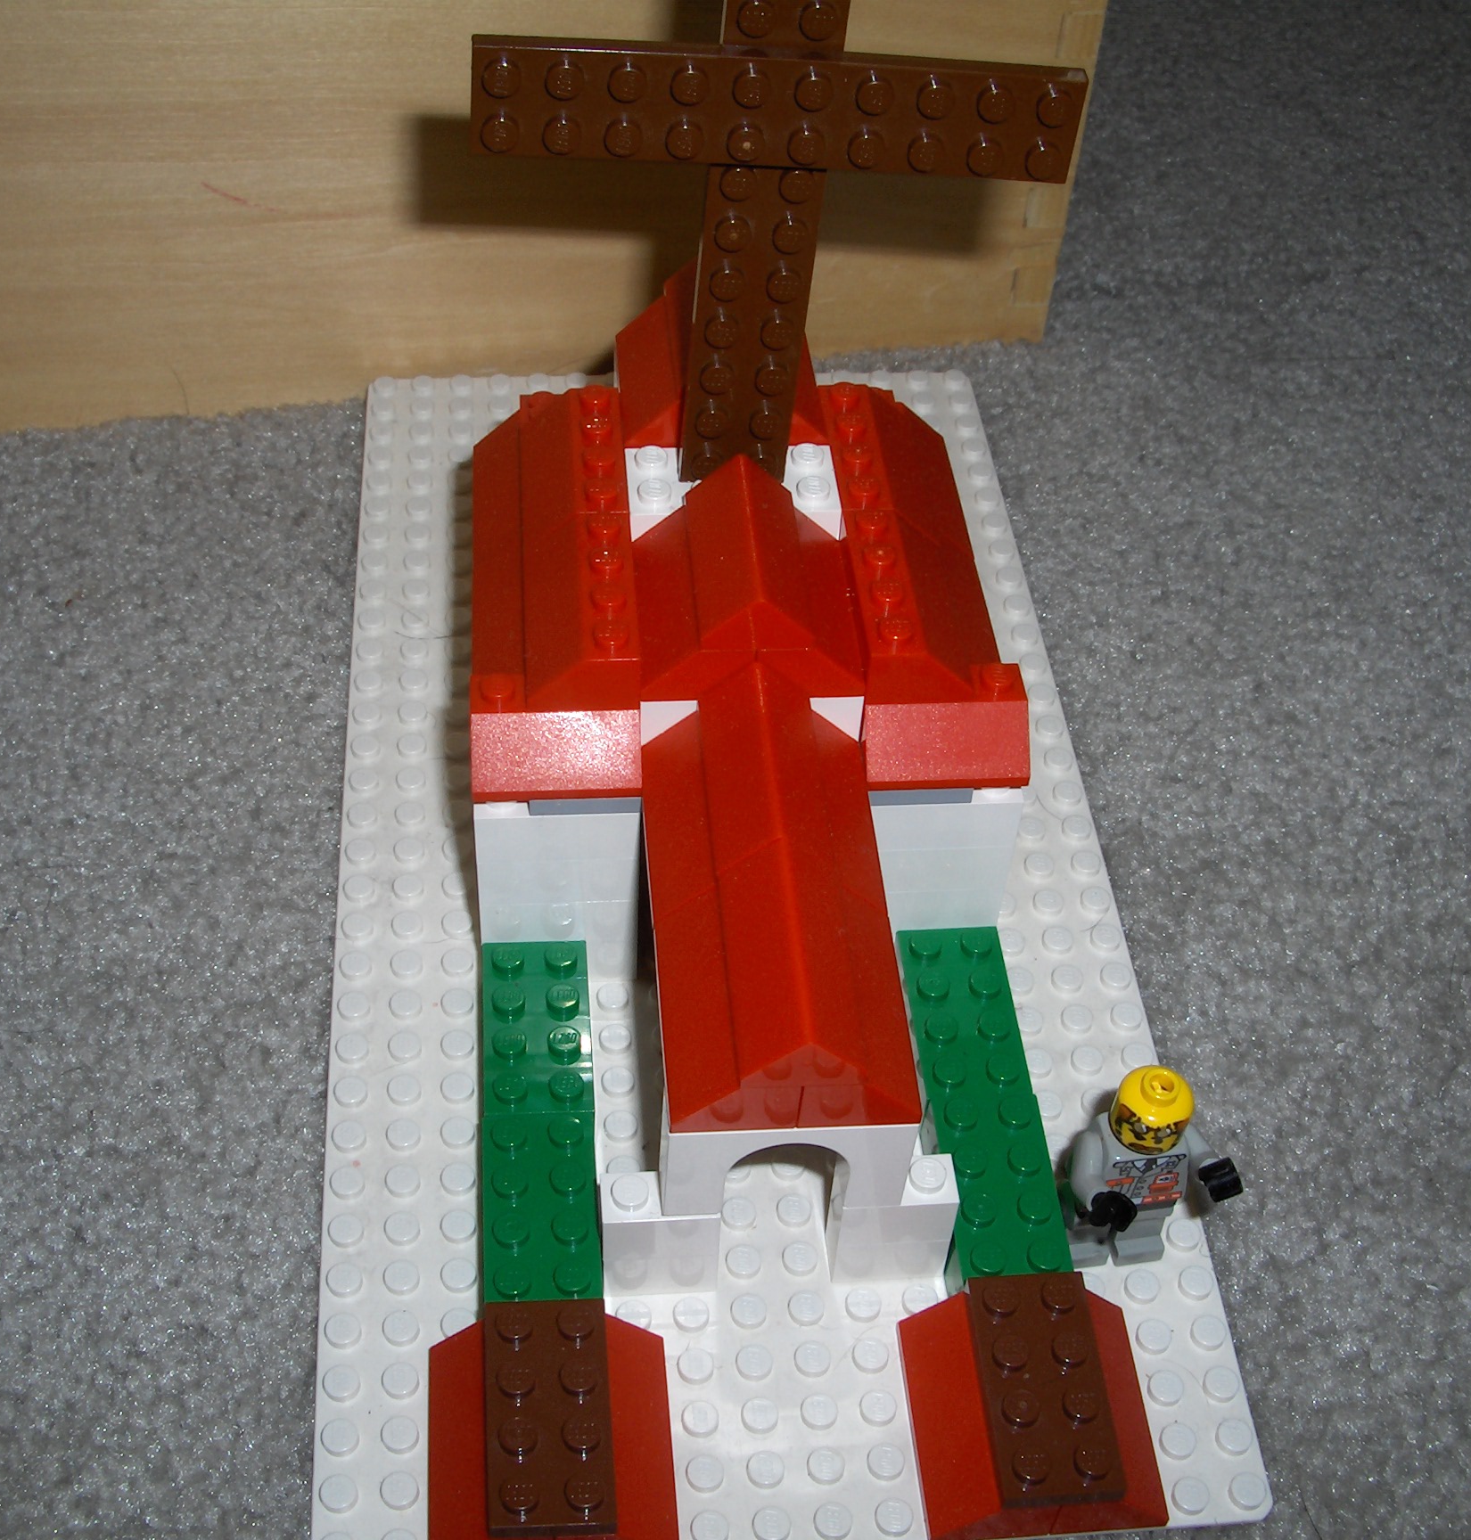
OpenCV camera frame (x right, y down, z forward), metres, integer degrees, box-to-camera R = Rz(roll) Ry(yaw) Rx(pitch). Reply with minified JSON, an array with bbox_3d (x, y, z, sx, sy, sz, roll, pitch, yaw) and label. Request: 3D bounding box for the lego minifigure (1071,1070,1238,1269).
[{"bbox_3d":[0.055,0.056,0.281,0.024,0.040,0.015,-4,47,-8],"label":"lego minifigure"}]

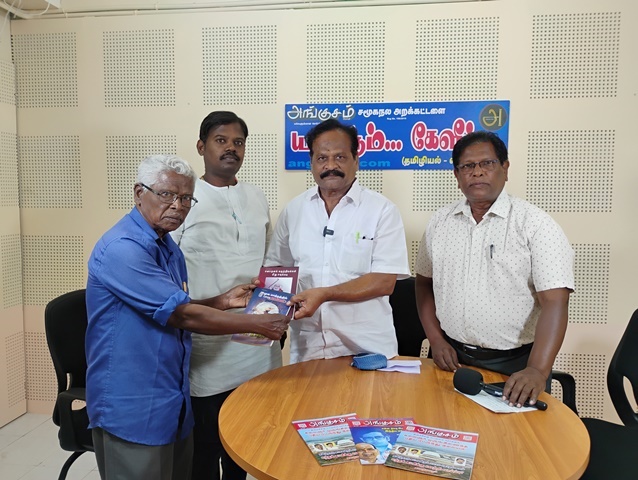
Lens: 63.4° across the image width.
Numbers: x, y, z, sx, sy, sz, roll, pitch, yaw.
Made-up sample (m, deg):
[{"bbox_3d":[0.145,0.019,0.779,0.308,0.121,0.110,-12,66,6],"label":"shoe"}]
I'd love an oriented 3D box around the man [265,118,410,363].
[{"bbox_3d":[0.090,0.357,2.047,0.550,1.660,0.450,2,4,16],"label":"man"}]

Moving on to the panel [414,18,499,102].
[{"bbox_3d":[0.740,-0.970,2.770,0.432,0.432,0.020,1,4,7],"label":"panel"}]

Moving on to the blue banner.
[{"bbox_3d":[0.414,-0.569,2.836,1.217,0.368,0.020,1,4,7],"label":"blue banner"}]

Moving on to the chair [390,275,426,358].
[{"bbox_3d":[0.411,0.683,2.475,0.580,0.950,0.580,1,4,7],"label":"chair"}]

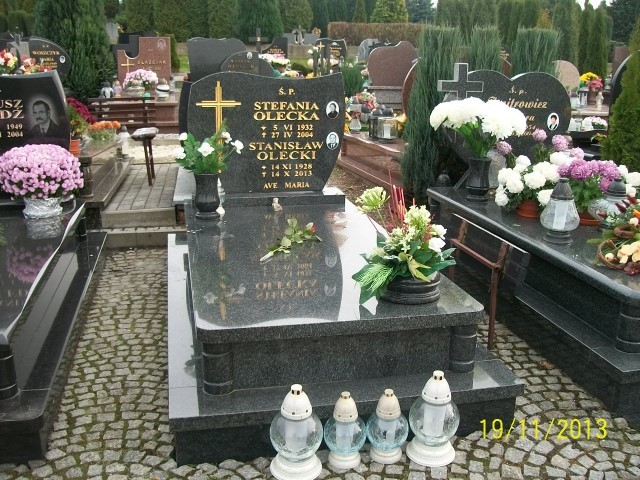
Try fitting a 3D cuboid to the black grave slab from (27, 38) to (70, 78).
[{"bbox_3d":[-4.178,-2.747,10.300,0.660,0.820,0.120,-2,15,-12],"label":"black grave slab"}]

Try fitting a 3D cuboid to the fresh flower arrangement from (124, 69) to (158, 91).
[{"bbox_3d":[-2.695,-2.393,10.050,0.500,0.380,0.460,-2,15,-12],"label":"fresh flower arrangement"}]

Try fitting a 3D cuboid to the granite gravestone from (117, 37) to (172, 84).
[{"bbox_3d":[-2.769,-2.784,10.500,0.850,0.830,0.120,-2,15,-12],"label":"granite gravestone"}]

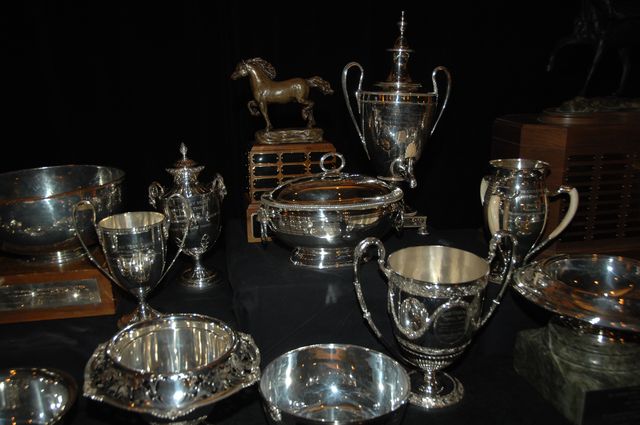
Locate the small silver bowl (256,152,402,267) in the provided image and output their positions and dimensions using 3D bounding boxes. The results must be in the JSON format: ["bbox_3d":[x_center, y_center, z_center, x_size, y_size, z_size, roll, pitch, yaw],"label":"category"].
[{"bbox_3d":[0.024,-0.013,1.428,0.344,0.265,0.252,-2,16,-8],"label":"small silver bowl"}]

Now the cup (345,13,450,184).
[{"bbox_3d":[0.199,-0.231,1.594,0.301,0.594,0.228,-7,18,-24],"label":"cup"}]

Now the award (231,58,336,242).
[{"bbox_3d":[-0.108,-0.181,1.630,0.276,0.478,0.194,-3,16,-10],"label":"award"}]

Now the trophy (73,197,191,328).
[{"bbox_3d":[-0.420,0.112,1.362,0.272,0.294,0.160,-4,16,-13],"label":"trophy"}]

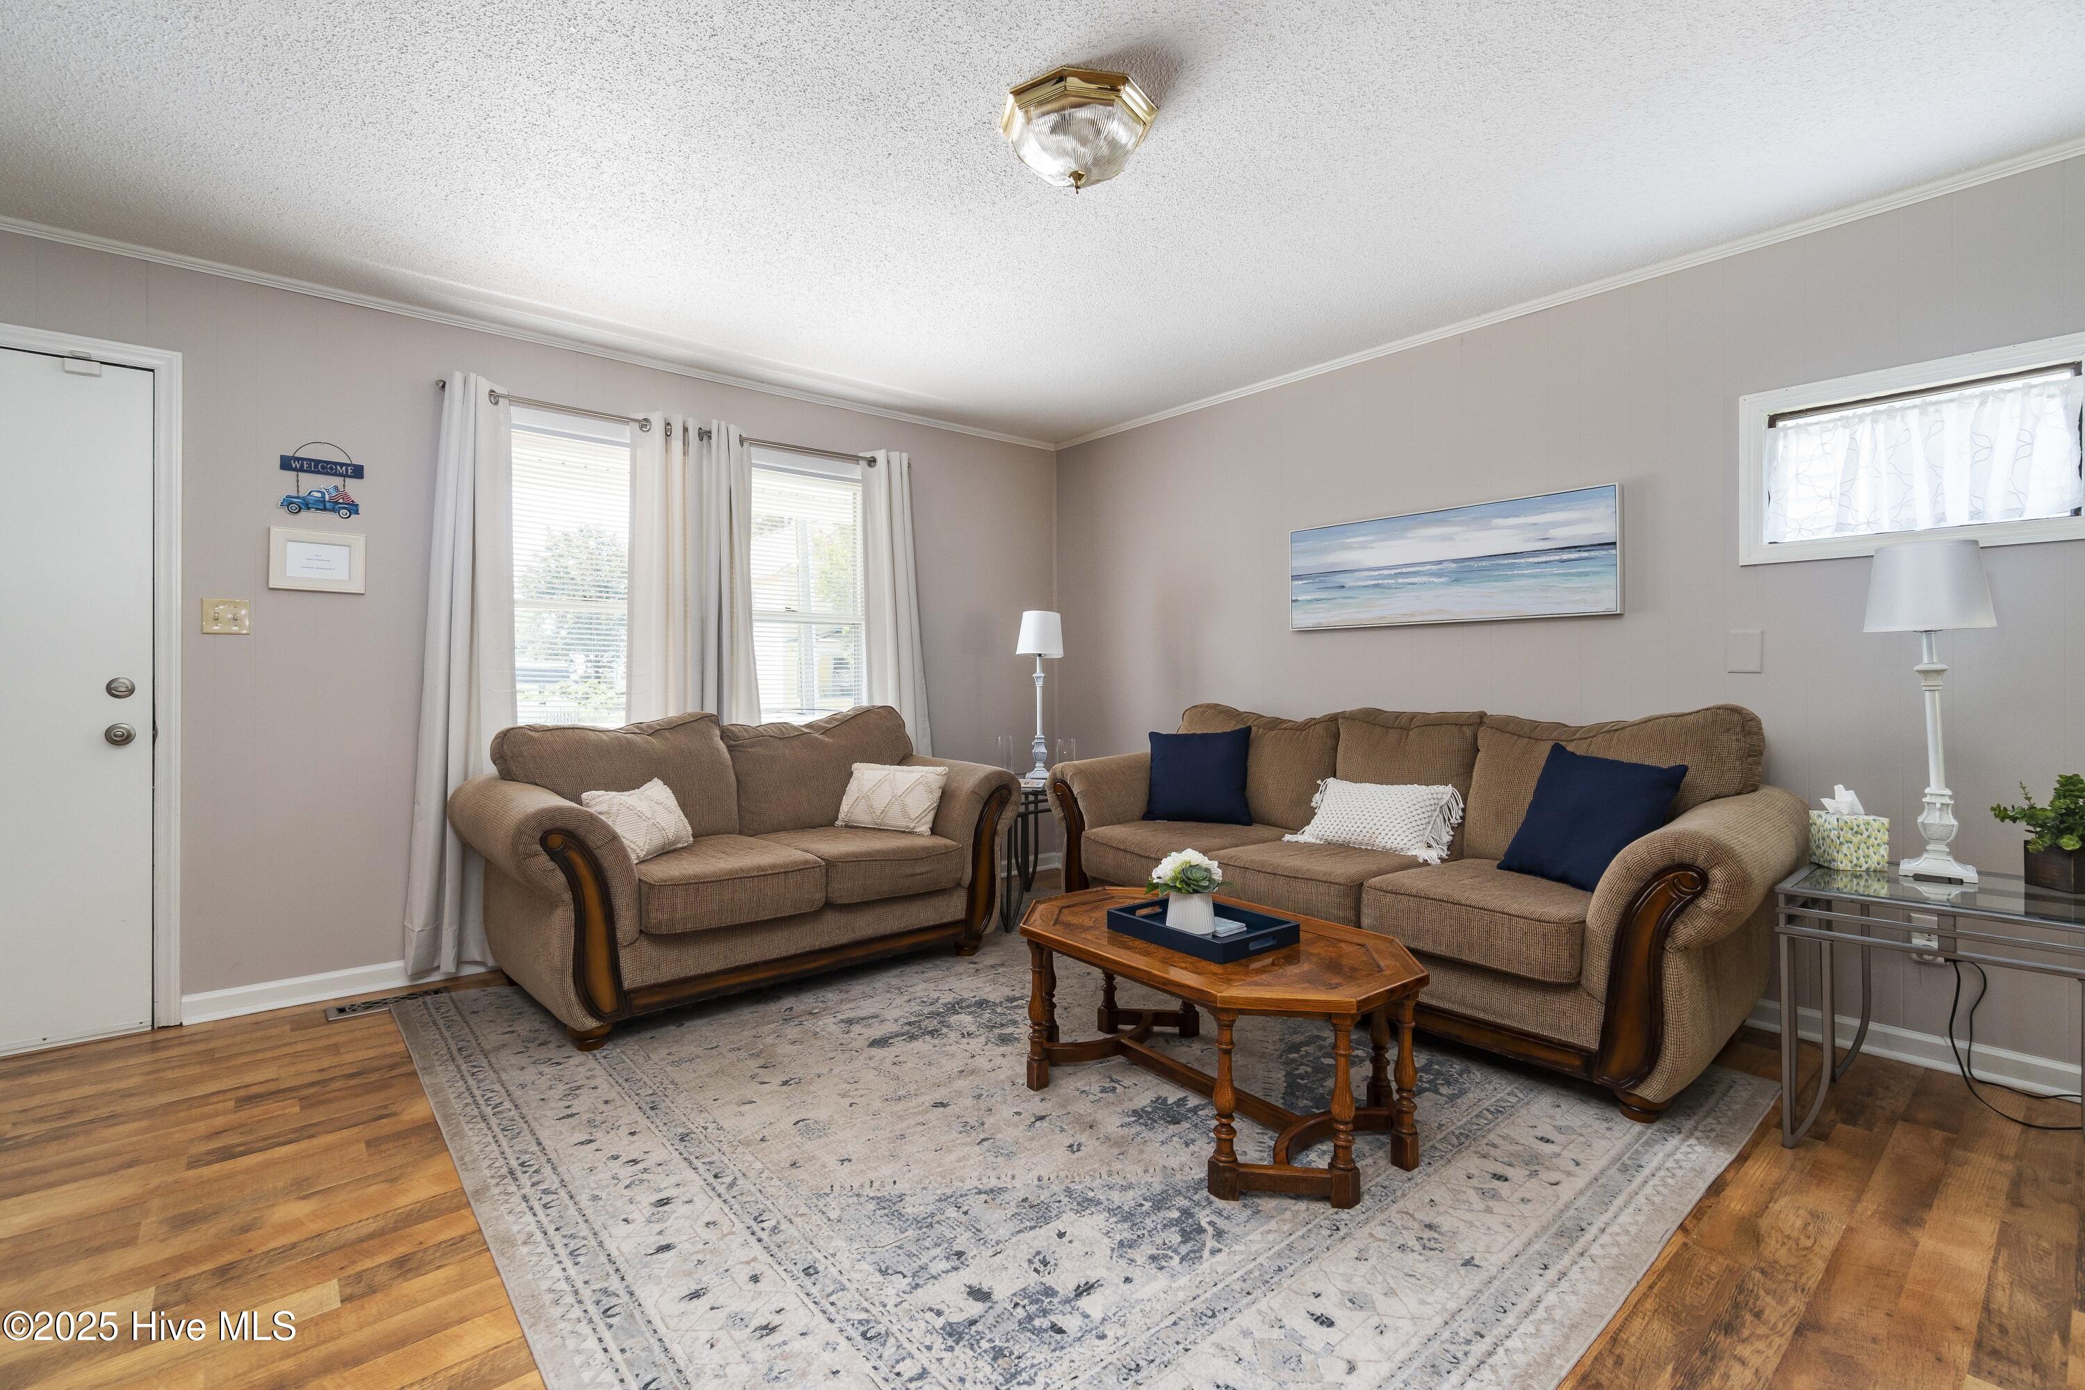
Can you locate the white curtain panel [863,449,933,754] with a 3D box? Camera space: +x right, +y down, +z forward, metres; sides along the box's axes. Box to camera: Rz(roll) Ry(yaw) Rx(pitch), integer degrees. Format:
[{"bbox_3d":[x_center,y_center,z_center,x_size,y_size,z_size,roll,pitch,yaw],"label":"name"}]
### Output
[{"bbox_3d":[-0.695,-0.080,4.298,0.435,2.135,0.125,-1,1,-40],"label":"white curtain panel"}]

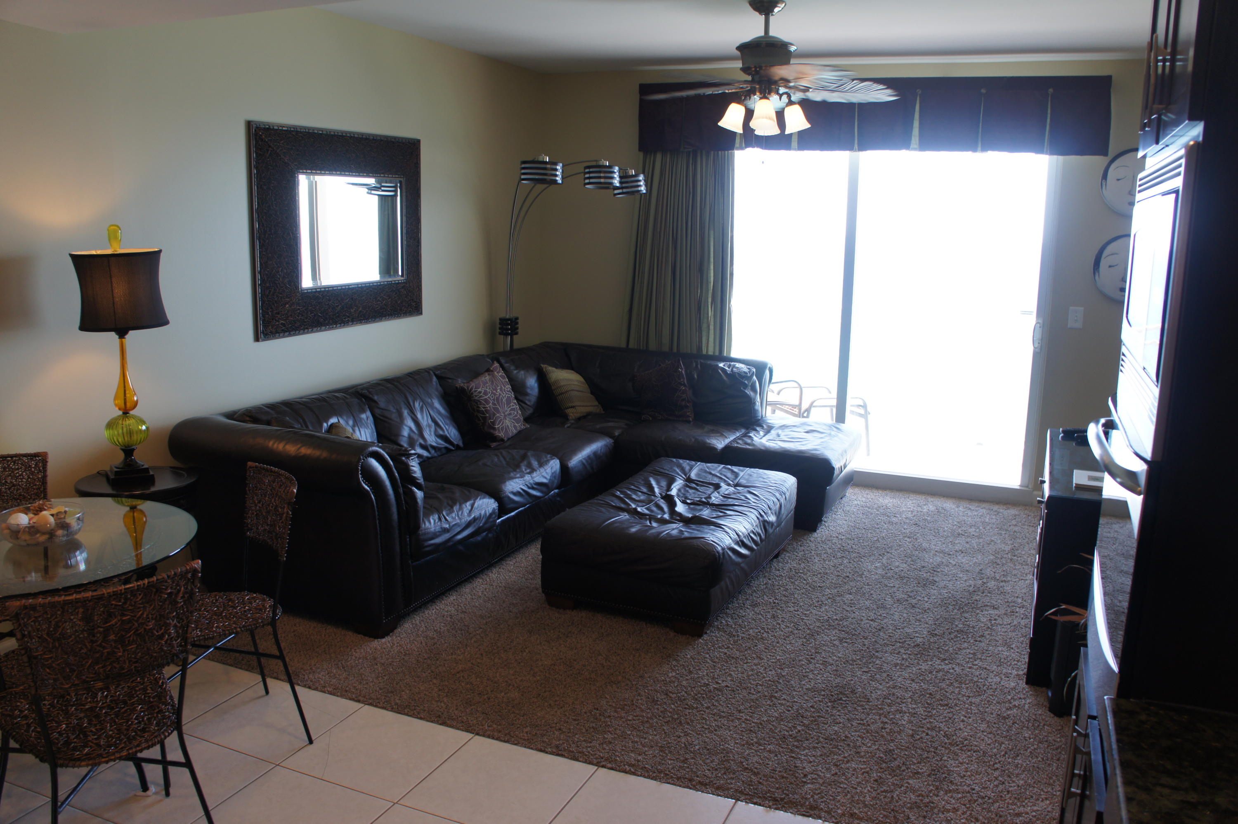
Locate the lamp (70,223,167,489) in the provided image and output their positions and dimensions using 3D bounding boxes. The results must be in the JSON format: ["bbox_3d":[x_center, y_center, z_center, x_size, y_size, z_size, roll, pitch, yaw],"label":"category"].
[{"bbox_3d":[-1.792,-0.201,3.353,0.295,0.938,0.295,6,13,22],"label":"lamp"}]

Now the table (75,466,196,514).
[{"bbox_3d":[-1.806,0.596,3.536,0.425,0.696,0.425,6,13,22],"label":"table"}]

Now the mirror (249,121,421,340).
[{"bbox_3d":[-1.373,-0.908,4.652,0.050,0.955,1.254,6,13,22],"label":"mirror"}]

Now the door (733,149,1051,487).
[{"bbox_3d":[1.479,-0.679,5.842,2.123,2.130,0.120,6,13,22],"label":"door"}]

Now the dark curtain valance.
[{"bbox_3d":[1.407,-1.746,5.527,2.698,0.412,0.180,6,13,22],"label":"dark curtain valance"}]

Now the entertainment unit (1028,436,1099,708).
[{"bbox_3d":[1.970,0.565,3.838,0.460,0.730,1.215,6,13,22],"label":"entertainment unit"}]

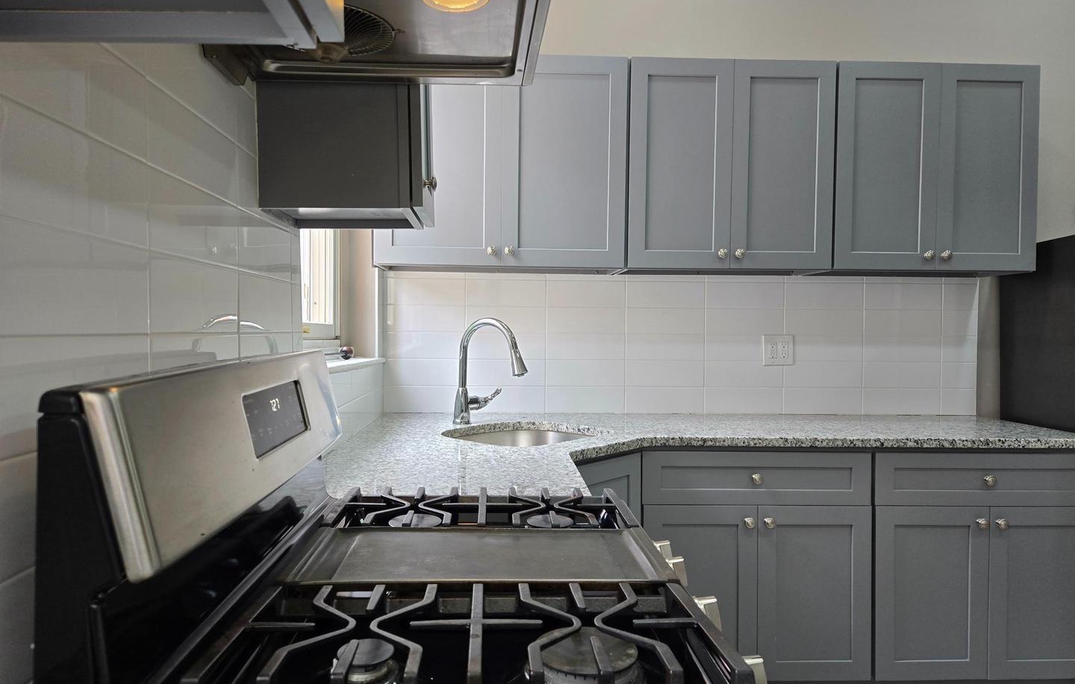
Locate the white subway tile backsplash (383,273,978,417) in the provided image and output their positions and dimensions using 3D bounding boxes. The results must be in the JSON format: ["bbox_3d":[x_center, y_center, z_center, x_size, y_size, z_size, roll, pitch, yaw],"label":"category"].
[{"bbox_3d":[0.599,0.008,2.942,2.451,0.580,0.020,0,1,-1],"label":"white subway tile backsplash"}]

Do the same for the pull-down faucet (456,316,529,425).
[{"bbox_3d":[-0.134,0.106,2.595,0.335,0.388,0.195,2,2,41],"label":"pull-down faucet"}]

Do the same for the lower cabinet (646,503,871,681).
[{"bbox_3d":[0.714,0.818,2.649,0.755,0.584,0.610,0,1,-1],"label":"lower cabinet"}]

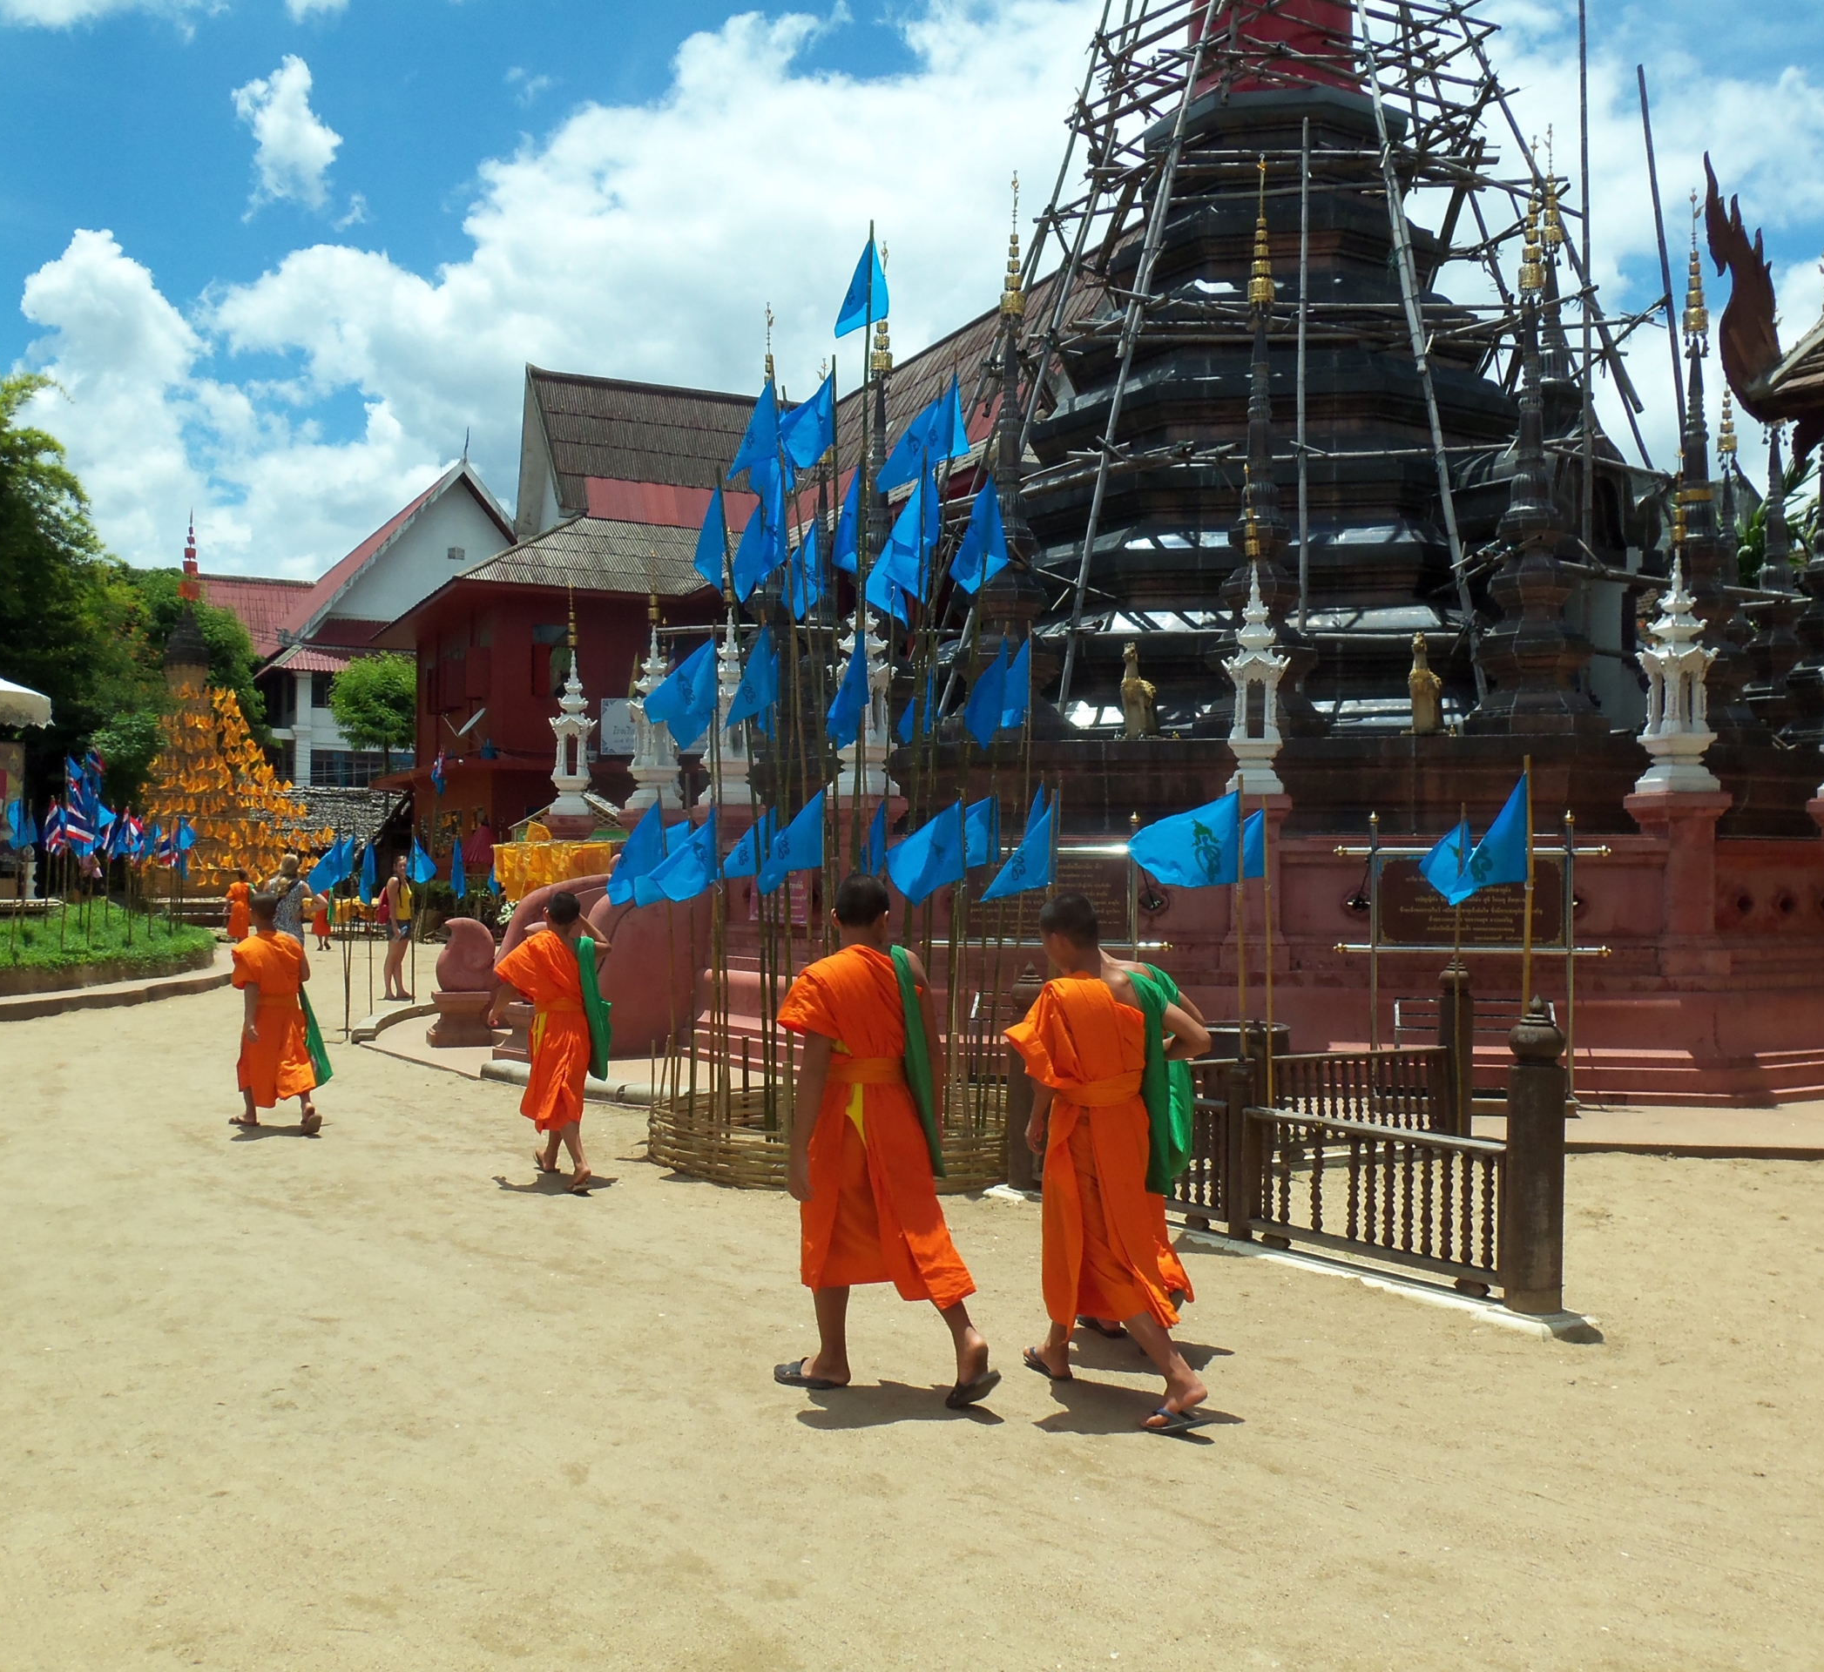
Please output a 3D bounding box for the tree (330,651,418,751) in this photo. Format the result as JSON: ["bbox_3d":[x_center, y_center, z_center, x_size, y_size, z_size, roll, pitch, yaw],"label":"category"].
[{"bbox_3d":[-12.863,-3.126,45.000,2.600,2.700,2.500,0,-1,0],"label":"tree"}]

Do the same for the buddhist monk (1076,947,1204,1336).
[{"bbox_3d":[0.674,0.946,6.200,0.550,1.494,0.620,0,0,-30],"label":"buddhist monk"}]

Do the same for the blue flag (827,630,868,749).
[{"bbox_3d":[-0.378,-0.856,10.800,0.240,0.660,0.180,0,-1,0],"label":"blue flag"}]

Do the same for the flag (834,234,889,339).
[{"bbox_3d":[-0.300,-3.207,10.900,0.320,0.580,0.200,0,-1,0],"label":"flag"}]

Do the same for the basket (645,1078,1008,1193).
[{"bbox_3d":[-0.466,1.597,10.052,1.937,0.328,1.937,0,-1,0],"label":"basket"}]

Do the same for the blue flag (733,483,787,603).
[{"bbox_3d":[-0.884,-1.708,10.900,0.300,0.680,0.200,0,-1,0],"label":"blue flag"}]

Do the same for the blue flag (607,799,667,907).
[{"bbox_3d":[-1.466,0.088,9.950,0.340,0.564,0.150,0,0,20],"label":"blue flag"}]

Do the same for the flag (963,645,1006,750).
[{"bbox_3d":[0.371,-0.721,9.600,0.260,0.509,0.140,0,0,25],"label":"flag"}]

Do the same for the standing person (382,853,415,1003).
[{"bbox_3d":[-6.207,1.128,22.600,0.360,1.710,0.400,0,-1,18],"label":"standing person"}]

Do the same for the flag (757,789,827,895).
[{"bbox_3d":[-0.612,0.031,9.439,0.397,0.535,0.139,0,-1,20],"label":"flag"}]

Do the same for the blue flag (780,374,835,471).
[{"bbox_3d":[-0.558,-2.226,10.050,0.310,0.514,0.160,0,0,15],"label":"blue flag"}]

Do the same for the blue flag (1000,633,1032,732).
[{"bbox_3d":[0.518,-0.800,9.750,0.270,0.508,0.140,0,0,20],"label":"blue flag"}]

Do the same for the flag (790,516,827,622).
[{"bbox_3d":[-0.562,-1.451,10.134,0.109,0.556,0.248,1,-2,-45],"label":"flag"}]

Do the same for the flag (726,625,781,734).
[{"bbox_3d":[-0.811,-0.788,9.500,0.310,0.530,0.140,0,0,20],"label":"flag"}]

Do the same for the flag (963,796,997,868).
[{"bbox_3d":[0.373,-0.005,11.600,0.280,0.410,0.160,0,-1,0],"label":"flag"}]

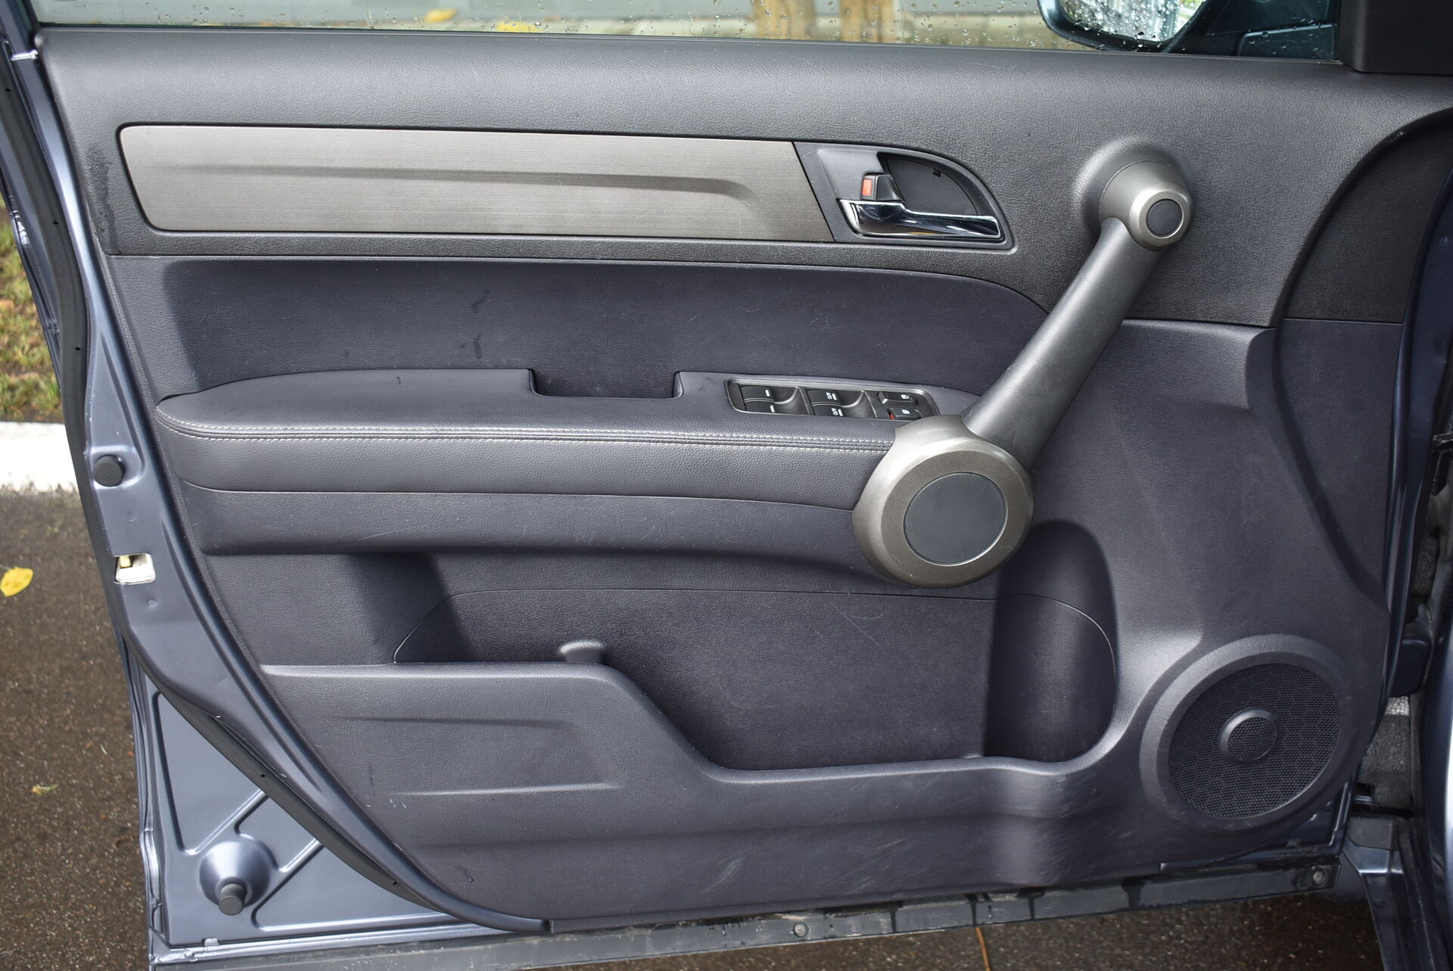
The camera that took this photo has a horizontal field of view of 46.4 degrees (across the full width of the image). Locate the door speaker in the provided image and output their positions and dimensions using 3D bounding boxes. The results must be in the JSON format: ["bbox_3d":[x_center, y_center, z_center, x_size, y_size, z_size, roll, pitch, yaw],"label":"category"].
[{"bbox_3d":[0.457,0.221,1.475,0.155,0.156,0.030,-2,22,-6],"label":"door speaker"}]

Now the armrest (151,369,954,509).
[{"bbox_3d":[-0.121,-0.032,1.272,0.590,0.090,0.105,-2,22,-6],"label":"armrest"}]

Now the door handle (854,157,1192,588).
[{"bbox_3d":[0.222,-0.080,1.288,0.256,0.325,0.108,-2,22,-6],"label":"door handle"}]

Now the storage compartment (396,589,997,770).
[{"bbox_3d":[-0.011,0.186,1.389,0.515,0.185,0.093,-2,22,-6],"label":"storage compartment"}]

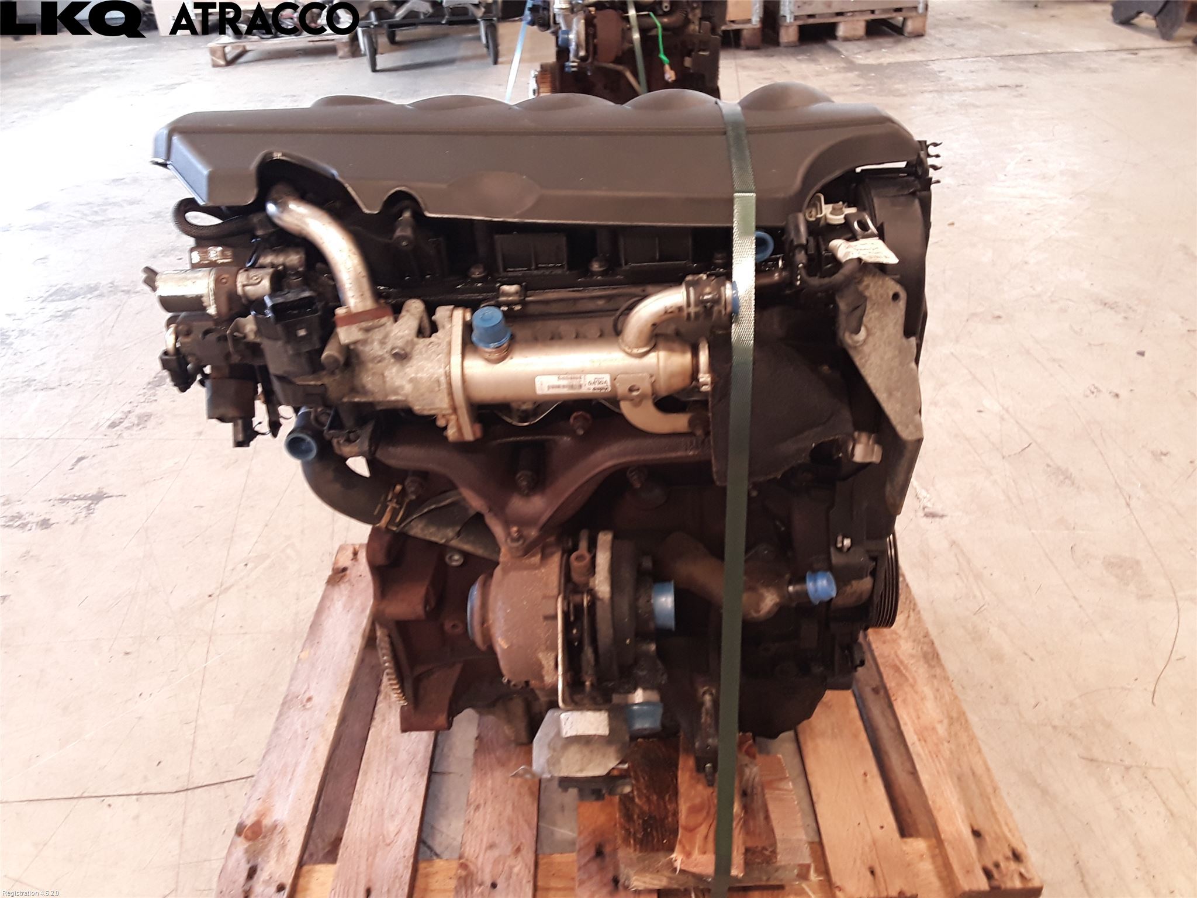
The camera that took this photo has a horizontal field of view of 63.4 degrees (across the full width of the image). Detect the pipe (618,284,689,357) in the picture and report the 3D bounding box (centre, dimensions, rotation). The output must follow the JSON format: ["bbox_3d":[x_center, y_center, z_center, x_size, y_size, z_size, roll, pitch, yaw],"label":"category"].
[{"bbox_3d":[0.042,-0.098,0.735,0.054,0.052,0.023,-1,31,1],"label":"pipe"}]

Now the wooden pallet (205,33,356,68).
[{"bbox_3d":[-1.863,-2.467,5.879,0.811,0.126,0.608,-5,32,-1],"label":"wooden pallet"}]

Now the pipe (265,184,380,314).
[{"bbox_3d":[-0.208,-0.151,0.730,0.082,0.085,0.060,-1,31,1],"label":"pipe"}]

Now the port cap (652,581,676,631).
[{"bbox_3d":[0.054,0.129,0.800,0.021,0.042,0.042,-1,31,2],"label":"port cap"}]

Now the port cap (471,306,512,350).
[{"bbox_3d":[-0.085,-0.095,0.757,0.031,0.020,0.031,-7,44,3],"label":"port cap"}]

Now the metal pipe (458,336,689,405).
[{"bbox_3d":[-0.015,-0.063,0.778,0.187,0.050,0.050,-3,32,1],"label":"metal pipe"}]

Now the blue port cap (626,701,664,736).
[{"bbox_3d":[0.045,0.256,0.920,0.035,0.035,0.031,-1,72,0],"label":"blue port cap"}]

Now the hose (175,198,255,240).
[{"bbox_3d":[-0.295,-0.177,0.745,0.064,0.030,0.050,-1,31,1],"label":"hose"}]

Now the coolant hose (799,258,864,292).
[{"bbox_3d":[0.188,-0.141,0.785,0.054,0.025,0.026,-3,32,1],"label":"coolant hose"}]

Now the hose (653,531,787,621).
[{"bbox_3d":[0.110,0.115,0.875,0.118,0.066,0.055,-1,31,1],"label":"hose"}]

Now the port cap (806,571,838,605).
[{"bbox_3d":[0.202,0.126,0.875,0.024,0.030,0.030,-17,30,20],"label":"port cap"}]

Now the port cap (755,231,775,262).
[{"bbox_3d":[0.122,-0.155,0.742,0.025,0.025,0.018,-1,27,-2],"label":"port cap"}]

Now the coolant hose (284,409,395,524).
[{"bbox_3d":[-0.237,0.018,0.890,0.100,0.090,0.068,-3,32,1],"label":"coolant hose"}]

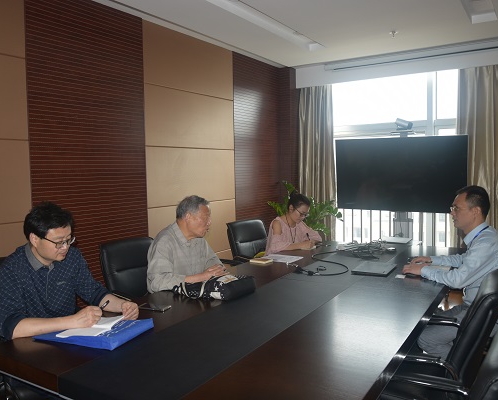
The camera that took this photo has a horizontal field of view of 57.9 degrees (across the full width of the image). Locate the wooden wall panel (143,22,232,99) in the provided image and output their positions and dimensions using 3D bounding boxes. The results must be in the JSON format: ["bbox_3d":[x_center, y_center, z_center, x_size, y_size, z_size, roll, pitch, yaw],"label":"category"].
[{"bbox_3d":[-0.530,-1.312,4.385,0.030,0.540,1.305,1,4,34],"label":"wooden wall panel"}]

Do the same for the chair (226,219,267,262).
[{"bbox_3d":[0.202,0.676,3.636,0.660,0.980,0.620,1,4,34],"label":"chair"}]

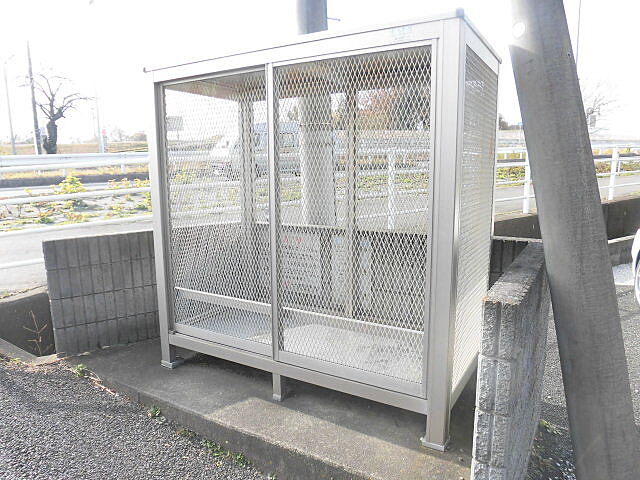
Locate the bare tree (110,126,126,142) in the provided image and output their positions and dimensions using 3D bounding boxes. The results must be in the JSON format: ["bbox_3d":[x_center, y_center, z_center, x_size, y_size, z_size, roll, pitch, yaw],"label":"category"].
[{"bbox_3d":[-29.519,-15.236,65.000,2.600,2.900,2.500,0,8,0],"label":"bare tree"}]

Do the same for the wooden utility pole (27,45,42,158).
[{"bbox_3d":[-16.069,-7.353,25.000,0.320,7.000,0.320,0,8,0],"label":"wooden utility pole"}]

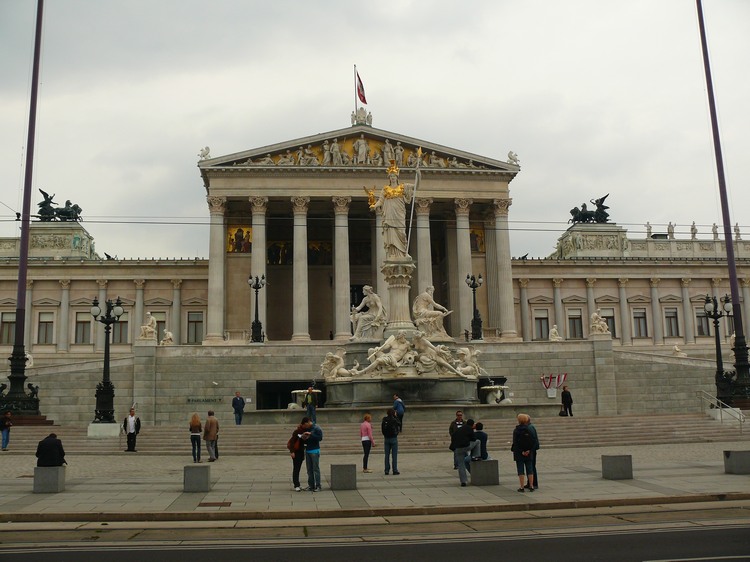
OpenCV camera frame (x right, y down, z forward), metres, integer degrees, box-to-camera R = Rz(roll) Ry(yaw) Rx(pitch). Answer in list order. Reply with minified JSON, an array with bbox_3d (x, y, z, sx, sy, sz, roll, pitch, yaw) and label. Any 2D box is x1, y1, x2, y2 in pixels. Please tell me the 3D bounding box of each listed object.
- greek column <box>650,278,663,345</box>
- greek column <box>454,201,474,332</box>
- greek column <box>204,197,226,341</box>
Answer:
[{"bbox_3d":[27.005,2.941,72.350,0.950,6.500,0.950,0,-10,-6],"label":"greek column"},{"bbox_3d":[8.373,-1.251,69.511,1.620,13.019,1.620,0,-9,-6],"label":"greek column"},{"bbox_3d":[-12.402,-0.836,58.946,1.600,11.590,1.600,0,-10,-6],"label":"greek column"}]

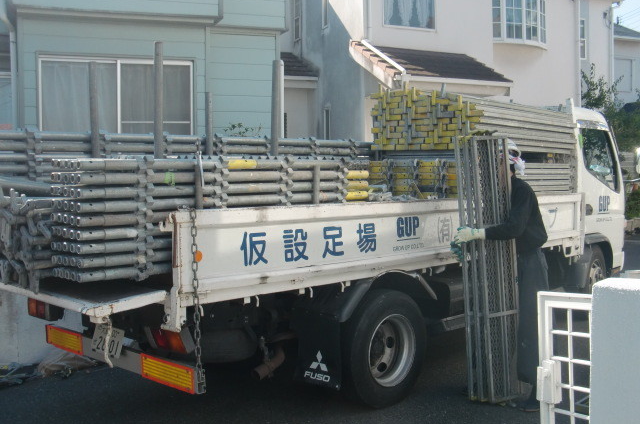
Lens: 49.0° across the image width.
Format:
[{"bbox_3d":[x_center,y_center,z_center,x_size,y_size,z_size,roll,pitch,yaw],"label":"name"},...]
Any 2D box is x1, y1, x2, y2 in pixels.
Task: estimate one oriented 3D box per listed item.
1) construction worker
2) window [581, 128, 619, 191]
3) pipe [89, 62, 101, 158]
[{"bbox_3d":[1.155,0.400,4.500,0.620,1.720,0.540,0,2,5],"label":"construction worker"},{"bbox_3d":[2.890,-0.520,7.250,0.060,0.640,0.970,3,4,42],"label":"window"},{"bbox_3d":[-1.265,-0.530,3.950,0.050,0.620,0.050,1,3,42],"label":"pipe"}]

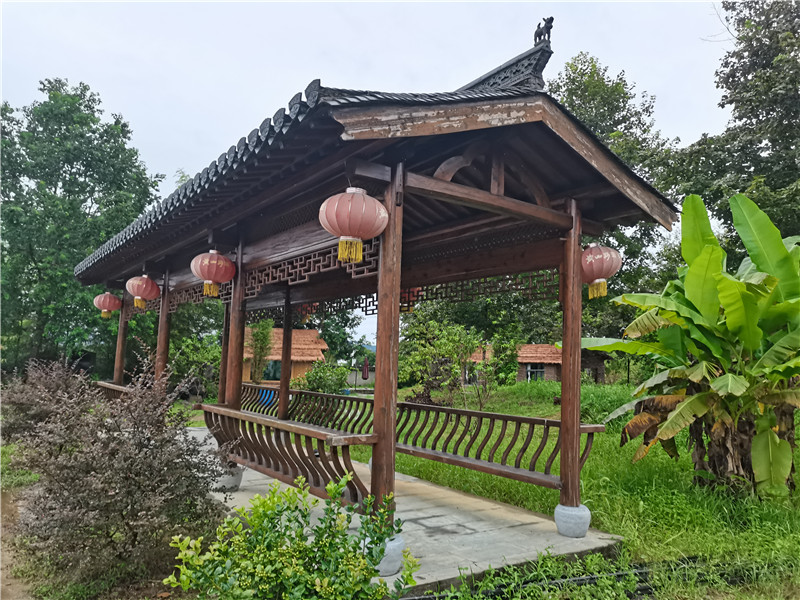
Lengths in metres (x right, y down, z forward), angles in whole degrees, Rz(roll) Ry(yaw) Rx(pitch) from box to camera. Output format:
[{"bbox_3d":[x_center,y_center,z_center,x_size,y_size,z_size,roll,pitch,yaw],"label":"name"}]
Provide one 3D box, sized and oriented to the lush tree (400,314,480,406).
[{"bbox_3d":[1.124,1.986,18.500,2.700,3.100,2.700,2,-6,4],"label":"lush tree"}]

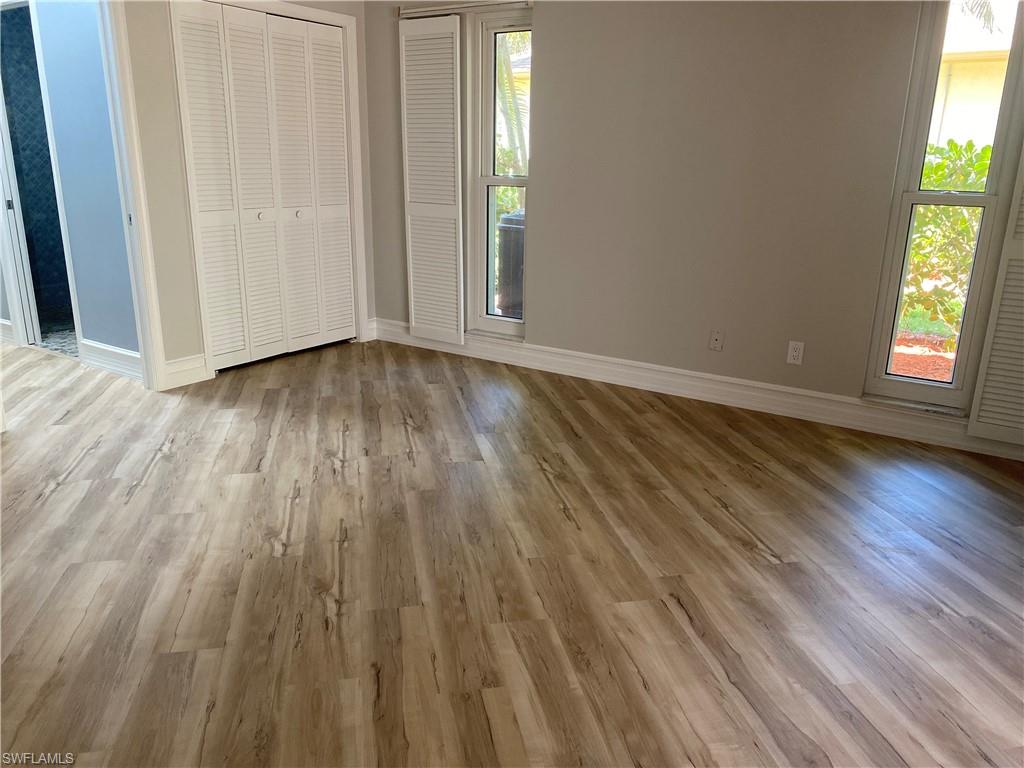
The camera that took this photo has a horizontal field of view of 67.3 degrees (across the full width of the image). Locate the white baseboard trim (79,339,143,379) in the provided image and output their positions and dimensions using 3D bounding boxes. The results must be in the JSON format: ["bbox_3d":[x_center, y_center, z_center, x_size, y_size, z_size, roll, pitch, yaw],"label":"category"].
[{"bbox_3d":[-2.398,-0.150,4.599,0.700,0.165,0.018,12,19,33],"label":"white baseboard trim"}]

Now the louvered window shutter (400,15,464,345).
[{"bbox_3d":[-0.503,-1.252,4.910,0.450,1.969,0.032,12,19,33],"label":"louvered window shutter"}]

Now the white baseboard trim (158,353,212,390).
[{"bbox_3d":[-1.863,-0.070,4.349,0.018,0.163,0.281,12,19,33],"label":"white baseboard trim"}]

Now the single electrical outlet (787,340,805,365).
[{"bbox_3d":[1.437,-0.155,3.892,0.072,0.114,0.010,12,19,33],"label":"single electrical outlet"}]

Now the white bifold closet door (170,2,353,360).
[{"bbox_3d":[-1.448,-1.170,4.716,0.040,2.022,1.212,12,19,33],"label":"white bifold closet door"}]

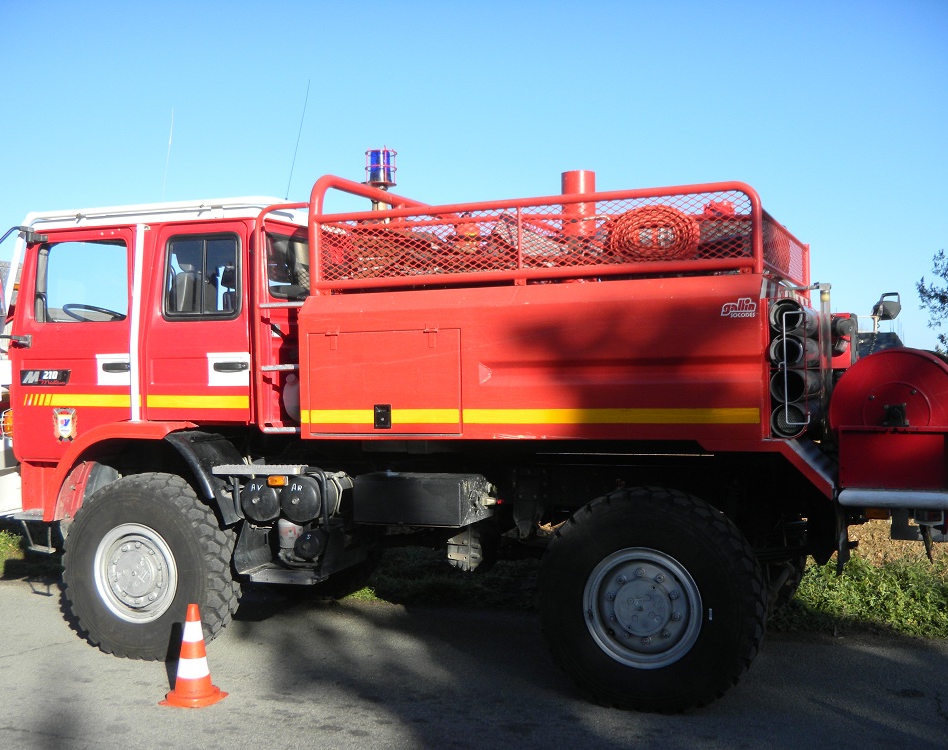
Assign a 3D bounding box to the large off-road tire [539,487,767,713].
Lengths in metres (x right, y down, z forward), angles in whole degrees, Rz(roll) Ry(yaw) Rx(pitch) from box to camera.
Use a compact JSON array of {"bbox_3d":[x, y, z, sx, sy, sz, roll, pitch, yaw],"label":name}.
[{"bbox_3d":[0.880,1.120,5.503,1.090,1.065,0.360,-1,1,22],"label":"large off-road tire"}]

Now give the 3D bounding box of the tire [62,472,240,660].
[{"bbox_3d":[-1.941,1.149,6.615,1.090,1.065,0.360,-1,1,21],"label":"tire"}]

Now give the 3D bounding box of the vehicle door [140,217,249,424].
[{"bbox_3d":[-1.571,-0.311,6.353,0.730,1.160,0.150,-1,1,22],"label":"vehicle door"}]

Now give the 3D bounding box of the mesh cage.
[{"bbox_3d":[0.618,-0.702,6.556,2.450,0.420,2.180,-1,1,22],"label":"mesh cage"}]

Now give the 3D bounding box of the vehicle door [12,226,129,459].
[{"bbox_3d":[-2.409,-0.181,6.701,0.970,1.410,0.160,-1,1,22],"label":"vehicle door"}]

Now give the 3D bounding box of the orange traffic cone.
[{"bbox_3d":[-1.487,1.467,5.815,0.265,0.500,0.265,-1,1,22],"label":"orange traffic cone"}]

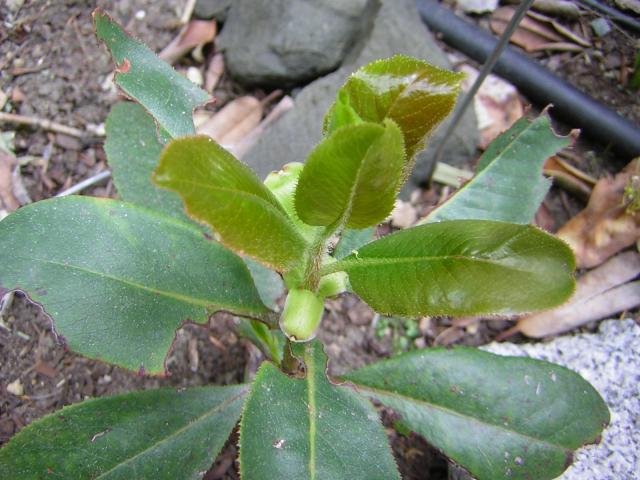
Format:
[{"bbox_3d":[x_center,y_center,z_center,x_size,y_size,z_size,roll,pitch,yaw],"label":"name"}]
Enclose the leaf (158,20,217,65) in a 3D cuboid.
[{"bbox_3d":[-0.095,-0.139,0.471,0.020,0.012,0.051,40,63,21],"label":"leaf"}]

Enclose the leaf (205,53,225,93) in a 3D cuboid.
[{"bbox_3d":[-0.073,-0.115,0.458,0.011,0.005,0.041,4,57,0],"label":"leaf"}]

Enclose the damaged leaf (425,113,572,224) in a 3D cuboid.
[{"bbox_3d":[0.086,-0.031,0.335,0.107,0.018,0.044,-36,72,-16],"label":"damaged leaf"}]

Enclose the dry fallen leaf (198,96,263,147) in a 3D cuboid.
[{"bbox_3d":[-0.058,-0.077,0.434,0.029,0.010,0.053,38,63,20],"label":"dry fallen leaf"}]

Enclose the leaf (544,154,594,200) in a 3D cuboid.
[{"bbox_3d":[0.155,-0.038,0.414,0.036,0.010,0.013,39,63,21],"label":"leaf"}]

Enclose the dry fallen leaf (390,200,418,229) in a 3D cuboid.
[{"bbox_3d":[0.050,-0.015,0.399,0.015,0.007,0.022,26,59,14],"label":"dry fallen leaf"}]

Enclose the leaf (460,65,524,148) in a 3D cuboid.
[{"bbox_3d":[0.116,-0.089,0.446,0.040,0.016,0.070,15,57,7],"label":"leaf"}]

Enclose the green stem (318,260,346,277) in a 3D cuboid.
[{"bbox_3d":[0.005,0.011,0.261,0.011,0.005,0.005,-11,55,15],"label":"green stem"}]

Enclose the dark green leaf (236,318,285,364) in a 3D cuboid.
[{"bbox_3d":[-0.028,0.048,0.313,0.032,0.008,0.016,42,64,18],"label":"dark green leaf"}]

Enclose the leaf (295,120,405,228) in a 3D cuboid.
[{"bbox_3d":[0.012,-0.024,0.249,0.036,0.042,0.018,10,18,-2],"label":"leaf"}]

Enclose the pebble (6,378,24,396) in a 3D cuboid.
[{"bbox_3d":[-0.178,0.086,0.390,0.010,0.007,0.009,0,53,0],"label":"pebble"}]

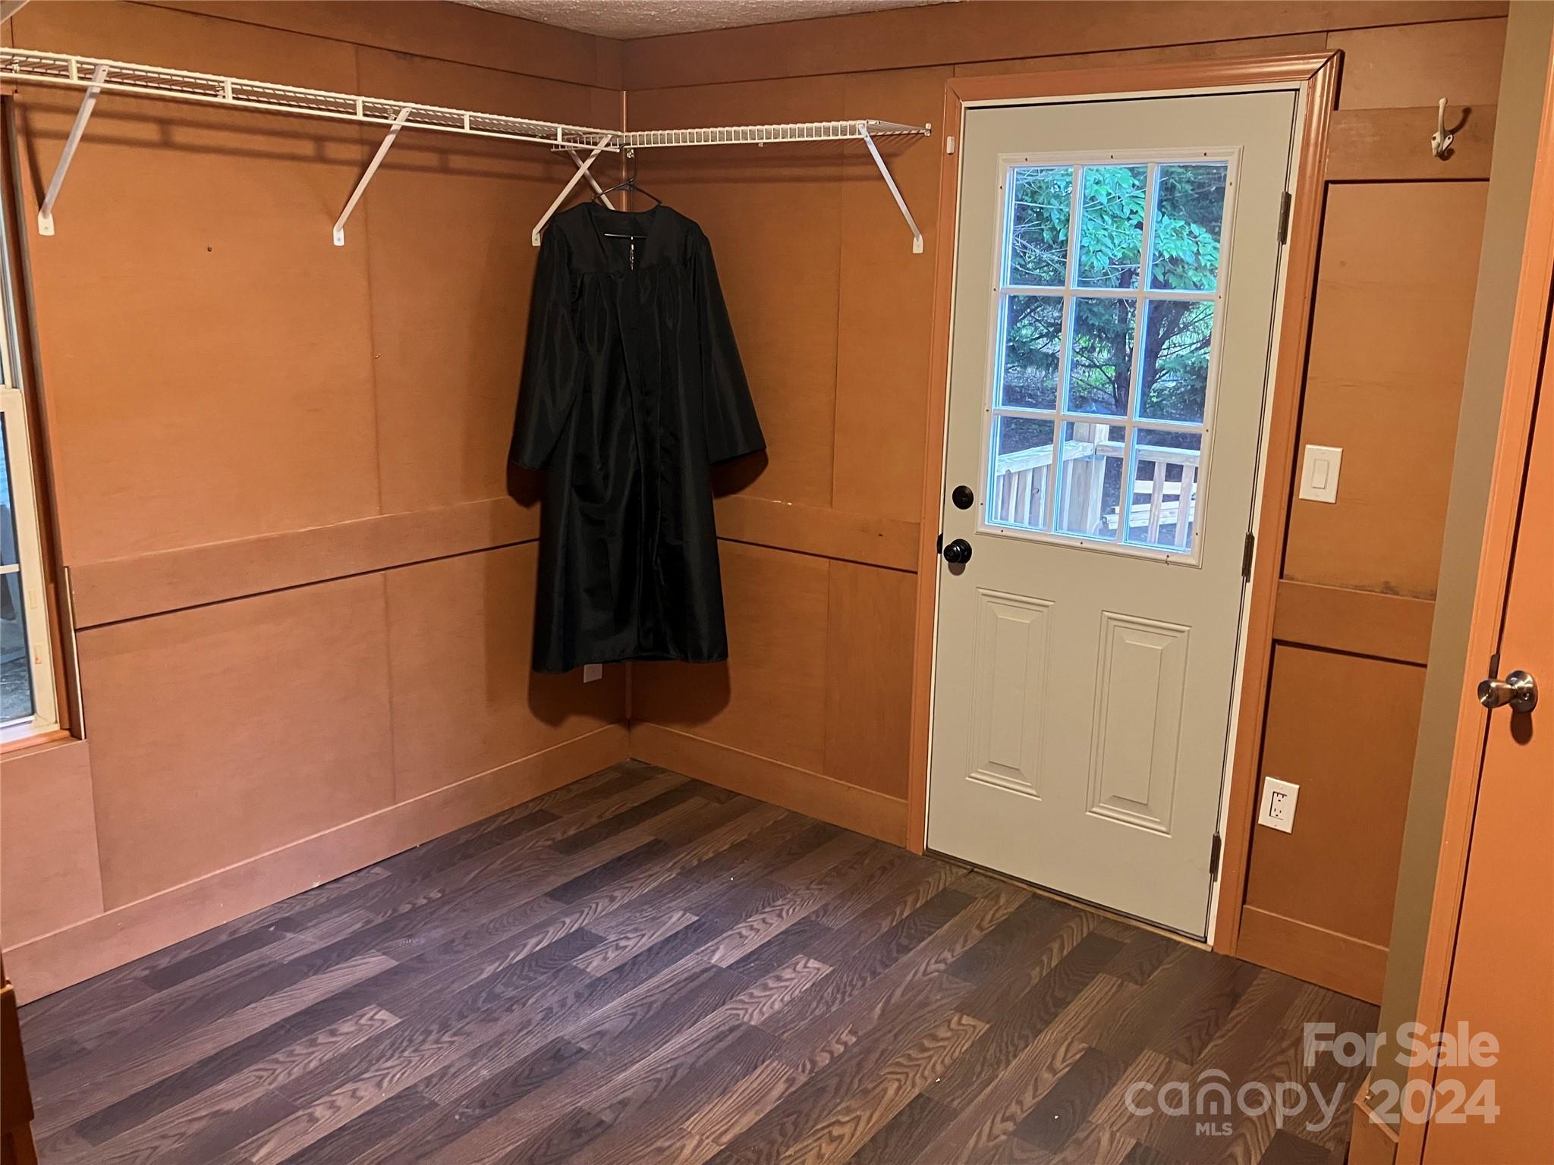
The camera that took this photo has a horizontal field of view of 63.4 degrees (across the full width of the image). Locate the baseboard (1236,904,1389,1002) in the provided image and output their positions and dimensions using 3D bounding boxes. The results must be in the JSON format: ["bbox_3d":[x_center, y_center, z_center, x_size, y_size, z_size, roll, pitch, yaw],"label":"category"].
[{"bbox_3d":[1.298,0.893,3.004,0.372,0.142,0.016,11,17,36],"label":"baseboard"}]

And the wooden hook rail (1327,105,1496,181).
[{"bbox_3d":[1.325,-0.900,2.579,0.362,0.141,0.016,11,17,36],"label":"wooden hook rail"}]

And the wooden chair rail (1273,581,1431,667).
[{"bbox_3d":[1.312,0.090,2.812,0.372,0.140,0.016,11,17,36],"label":"wooden chair rail"}]

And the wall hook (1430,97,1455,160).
[{"bbox_3d":[1.331,-0.912,2.520,0.038,0.106,0.066,11,17,36],"label":"wall hook"}]

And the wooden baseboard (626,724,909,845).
[{"bbox_3d":[-0.054,0.622,3.995,1.114,0.142,0.016,11,17,36],"label":"wooden baseboard"}]

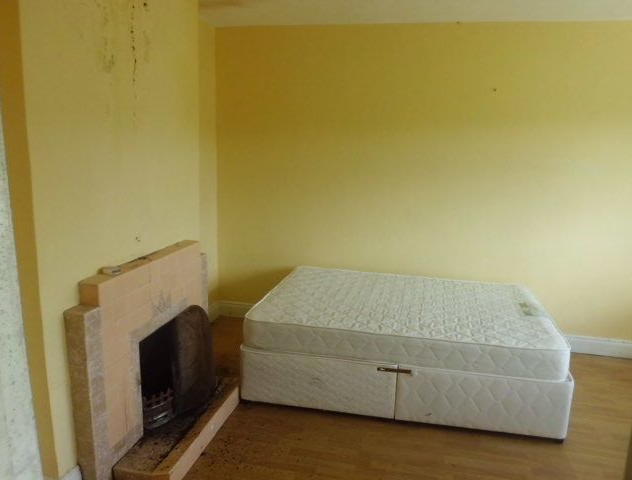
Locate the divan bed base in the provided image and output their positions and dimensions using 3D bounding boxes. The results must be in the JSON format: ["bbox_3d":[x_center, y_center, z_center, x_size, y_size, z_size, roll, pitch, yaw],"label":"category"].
[{"bbox_3d":[0.602,0.781,3.466,1.900,0.370,1.340,4,11,11],"label":"divan bed base"}]

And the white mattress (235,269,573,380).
[{"bbox_3d":[0.603,0.506,3.427,1.861,0.185,1.330,4,11,11],"label":"white mattress"}]

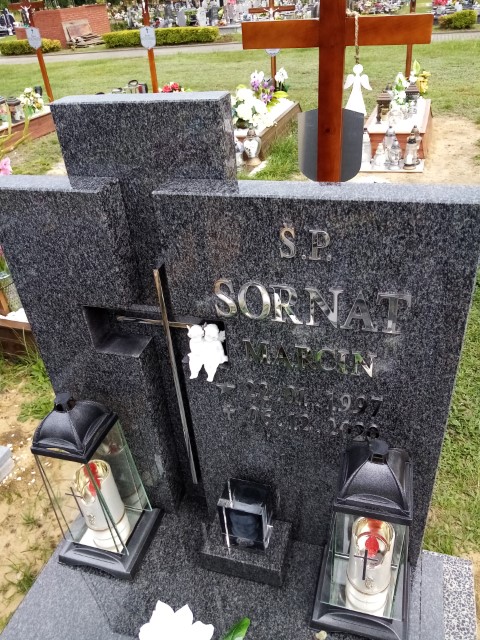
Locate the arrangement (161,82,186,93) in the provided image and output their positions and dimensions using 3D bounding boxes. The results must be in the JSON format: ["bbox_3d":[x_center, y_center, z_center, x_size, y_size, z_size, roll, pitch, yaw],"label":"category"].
[{"bbox_3d":[-0.866,-3.017,6.409,0.320,0.270,0.280,6,35,17],"label":"arrangement"}]

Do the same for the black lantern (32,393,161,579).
[{"bbox_3d":[-0.310,0.321,1.009,0.180,0.443,0.171,6,35,16],"label":"black lantern"}]

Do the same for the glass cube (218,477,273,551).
[{"bbox_3d":[0.014,0.409,1.014,0.092,0.129,0.069,5,35,16],"label":"glass cube"}]

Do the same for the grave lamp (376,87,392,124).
[{"bbox_3d":[1.403,-2.086,4.636,0.135,0.325,0.135,6,35,17],"label":"grave lamp"}]

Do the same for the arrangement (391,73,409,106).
[{"bbox_3d":[1.688,-2.397,5.032,0.180,0.340,0.180,6,35,17],"label":"arrangement"}]

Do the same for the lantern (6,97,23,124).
[{"bbox_3d":[-2.967,-2.770,6.313,0.155,0.270,0.155,6,35,17],"label":"lantern"}]

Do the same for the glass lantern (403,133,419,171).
[{"bbox_3d":[1.444,-1.420,4.024,0.115,0.285,0.115,6,35,17],"label":"glass lantern"}]

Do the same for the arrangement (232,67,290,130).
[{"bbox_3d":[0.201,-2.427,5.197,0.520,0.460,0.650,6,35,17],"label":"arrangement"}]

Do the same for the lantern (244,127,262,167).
[{"bbox_3d":[0.132,-1.643,4.523,0.145,0.310,0.145,6,35,17],"label":"lantern"}]

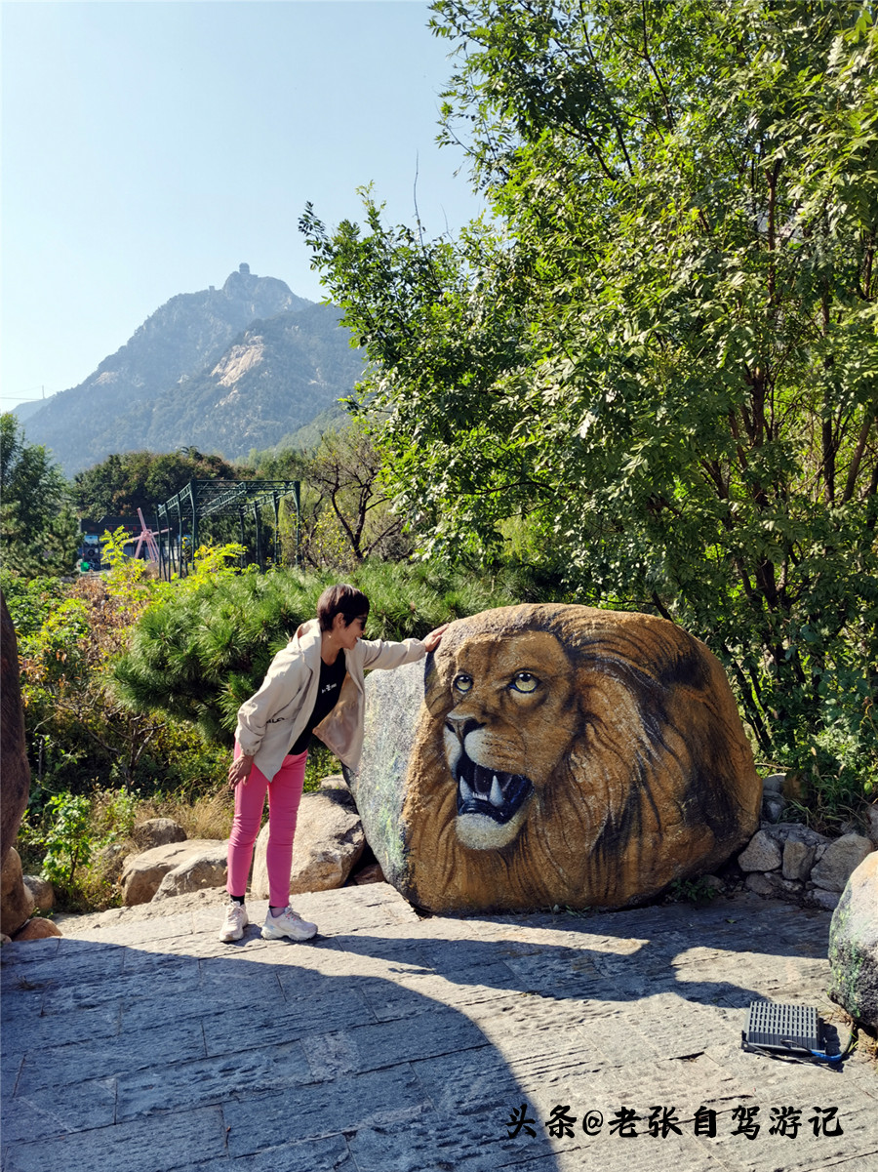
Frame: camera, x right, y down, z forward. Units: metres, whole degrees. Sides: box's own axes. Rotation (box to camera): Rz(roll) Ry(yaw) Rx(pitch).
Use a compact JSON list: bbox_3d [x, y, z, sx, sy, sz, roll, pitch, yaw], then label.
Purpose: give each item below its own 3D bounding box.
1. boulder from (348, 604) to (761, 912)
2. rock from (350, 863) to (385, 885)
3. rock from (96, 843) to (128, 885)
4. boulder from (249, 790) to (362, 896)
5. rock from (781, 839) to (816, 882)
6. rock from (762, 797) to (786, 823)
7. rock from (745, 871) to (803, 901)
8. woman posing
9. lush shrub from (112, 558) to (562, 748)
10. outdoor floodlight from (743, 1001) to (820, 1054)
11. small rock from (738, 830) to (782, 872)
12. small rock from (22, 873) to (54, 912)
[{"bbox_3d":[0.594,0.802,4.694,1.900,1.360,1.250,-1,1,7],"label":"boulder"},{"bbox_3d":[-0.365,1.485,4.715,0.190,0.110,0.160,-1,1,-6],"label":"rock"},{"bbox_3d":[-1.786,1.513,4.971,0.190,0.210,0.180,-1,1,-11],"label":"rock"},{"bbox_3d":[-0.642,1.260,4.470,0.570,0.480,0.500,-1,3,-20],"label":"boulder"},{"bbox_3d":[1.726,1.321,4.387,0.170,0.200,0.180,-1,1,11],"label":"rock"},{"bbox_3d":[1.732,1.167,4.750,0.140,0.140,0.140,1,3,20],"label":"rock"},{"bbox_3d":[1.594,1.425,4.346,0.250,0.130,0.200,-1,1,11],"label":"rock"},{"bbox_3d":[-0.447,0.746,3.820,0.800,1.460,0.550,-2,3,-40],"label":"woman posing"},{"bbox_3d":[-0.671,0.467,6.252,2.800,1.280,1.900,-1,1,-6],"label":"lush shrub"},{"bbox_3d":[1.093,1.411,2.911,0.230,0.100,0.220,-1,1,11],"label":"outdoor floodlight"},{"bbox_3d":[1.548,1.278,4.400,0.220,0.200,0.200,1,3,20],"label":"small rock"},{"bbox_3d":[-1.894,1.442,4.300,0.190,0.190,0.190,-1,3,-20],"label":"small rock"}]

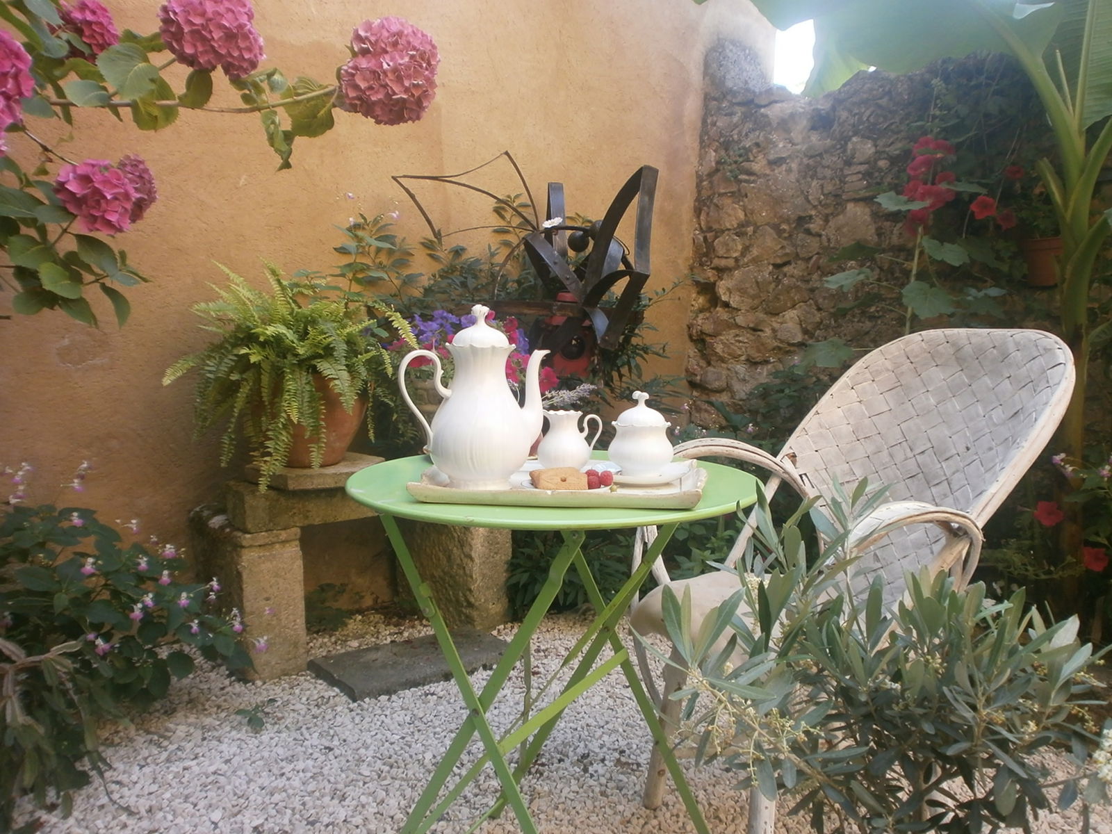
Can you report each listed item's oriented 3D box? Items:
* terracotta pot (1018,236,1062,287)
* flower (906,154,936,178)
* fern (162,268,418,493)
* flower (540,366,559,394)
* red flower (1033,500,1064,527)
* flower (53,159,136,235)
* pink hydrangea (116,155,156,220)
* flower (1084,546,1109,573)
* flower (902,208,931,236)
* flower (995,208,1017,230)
[{"bbox_3d":[1.391,-0.442,2.480,0.118,0.142,0.118,4,8,29],"label":"terracotta pot"},{"bbox_3d":[1.095,-0.753,2.600,0.060,0.070,0.088,-6,9,-40],"label":"flower"},{"bbox_3d":[-0.734,-0.119,2.400,0.680,0.600,0.600,-5,9,-37],"label":"fern"},{"bbox_3d":[-0.023,-0.110,2.550,0.066,0.077,0.045,0,7,-1],"label":"flower"},{"bbox_3d":[1.248,0.246,2.200,0.075,0.066,0.042,4,8,30],"label":"red flower"},{"bbox_3d":[-0.809,-0.386,1.520,0.142,0.130,0.130,-3,8,-27],"label":"flower"},{"bbox_3d":[-0.860,-0.460,1.750,0.120,0.135,0.120,-3,8,-25],"label":"pink hydrangea"},{"bbox_3d":[1.372,0.361,2.200,0.066,0.068,0.040,5,8,32],"label":"flower"},{"bbox_3d":[1.082,-0.585,2.600,0.060,0.083,0.083,-7,10,-44],"label":"flower"},{"bbox_3d":[1.271,-0.558,2.450,0.061,0.059,0.040,4,8,27],"label":"flower"}]

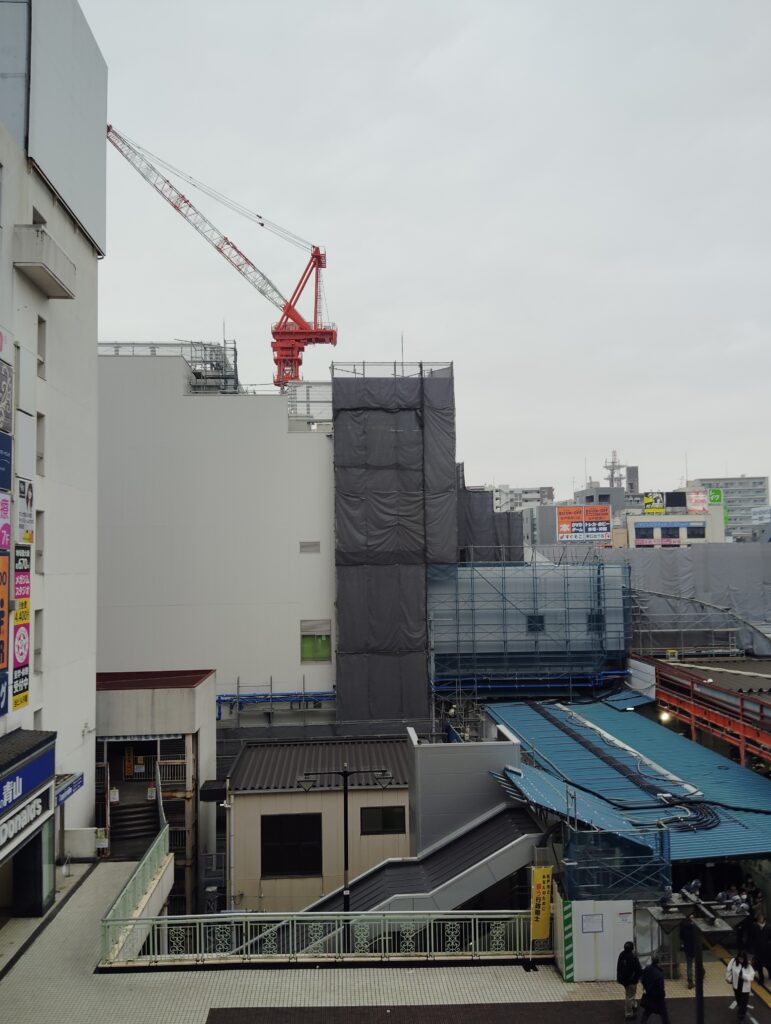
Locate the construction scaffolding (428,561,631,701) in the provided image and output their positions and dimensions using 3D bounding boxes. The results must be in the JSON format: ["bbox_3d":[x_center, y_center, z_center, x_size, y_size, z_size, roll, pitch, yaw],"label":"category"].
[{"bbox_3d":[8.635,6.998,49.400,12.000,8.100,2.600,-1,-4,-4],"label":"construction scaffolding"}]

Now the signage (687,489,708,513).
[{"bbox_3d":[57.172,-1.832,152.000,3.900,3.900,0.350,-1,-4,0],"label":"signage"}]

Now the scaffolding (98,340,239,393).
[{"bbox_3d":[-13.865,-9.297,53.000,9.200,3.300,2.500,-1,-4,-4],"label":"scaffolding"}]

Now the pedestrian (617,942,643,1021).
[{"bbox_3d":[5.500,10.597,18.801,0.520,1.670,0.420,-2,-4,21],"label":"pedestrian"}]

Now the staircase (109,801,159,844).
[{"bbox_3d":[-9.702,12.070,32.456,1.750,1.000,1.750,0,-4,-13],"label":"staircase"}]

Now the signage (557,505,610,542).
[{"bbox_3d":[35.417,2.052,148.000,9.500,6.400,0.400,-1,-4,0],"label":"signage"}]

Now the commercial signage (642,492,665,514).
[{"bbox_3d":[49.201,-1.649,152.000,3.900,3.900,0.350,-1,-4,0],"label":"commercial signage"}]

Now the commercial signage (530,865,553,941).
[{"bbox_3d":[4.012,10.024,21.266,0.530,1.820,0.060,-1,-4,-4],"label":"commercial signage"}]

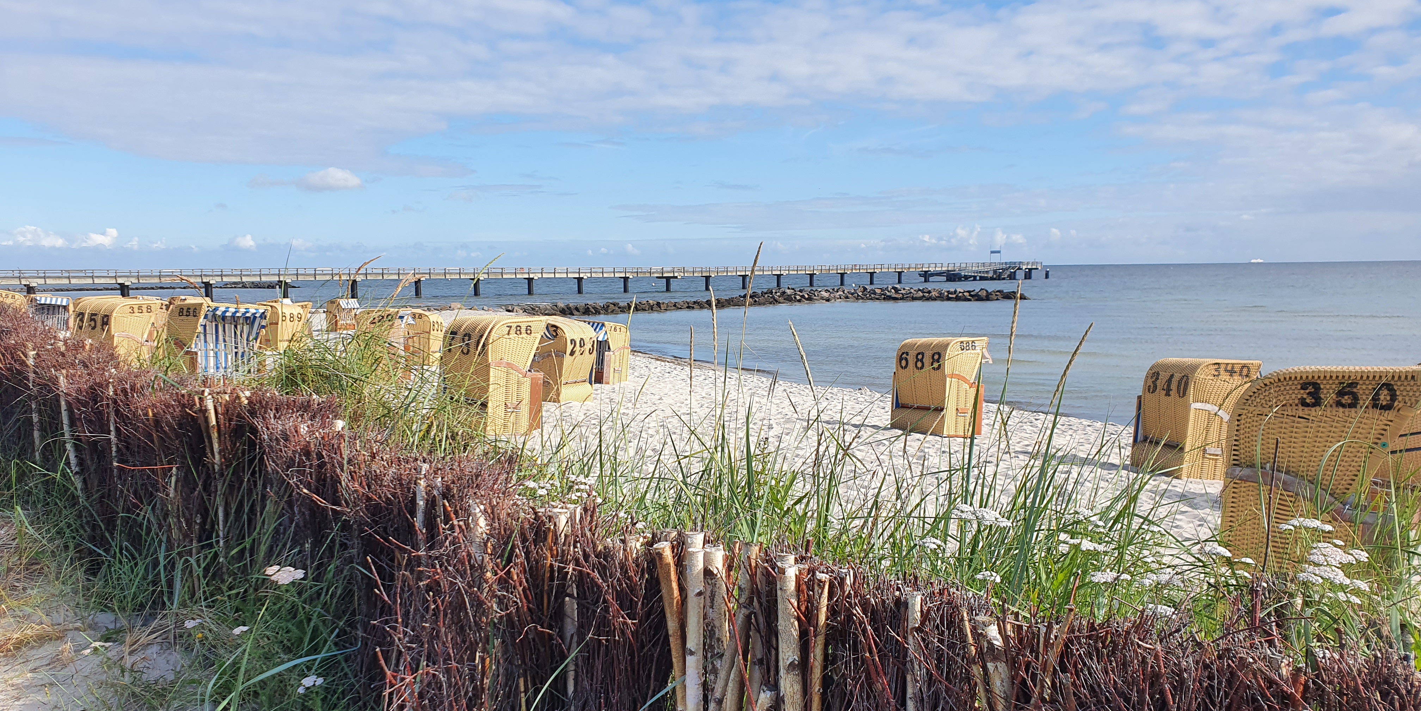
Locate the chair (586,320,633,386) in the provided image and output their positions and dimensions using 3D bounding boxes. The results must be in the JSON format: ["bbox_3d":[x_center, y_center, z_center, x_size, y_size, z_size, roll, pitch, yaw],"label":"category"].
[{"bbox_3d":[-2.955,-0.097,29.029,1.200,1.600,1.000,4,3,43],"label":"chair"}]

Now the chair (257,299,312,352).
[{"bbox_3d":[-15.018,-0.970,37.245,0.970,1.600,1.200,3,2,17],"label":"chair"}]

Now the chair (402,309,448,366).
[{"bbox_3d":[-8.671,-0.522,32.182,1.000,1.580,1.235,0,5,3],"label":"chair"}]

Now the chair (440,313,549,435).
[{"bbox_3d":[-3.182,0.277,15.658,1.000,1.580,1.235,-5,6,-43],"label":"chair"}]

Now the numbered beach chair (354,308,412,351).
[{"bbox_3d":[-7.306,-0.218,23.887,1.000,1.580,1.235,-1,5,-2],"label":"numbered beach chair"}]

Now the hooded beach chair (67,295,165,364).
[{"bbox_3d":[-11.761,-0.273,21.170,1.200,1.600,0.970,4,2,26],"label":"hooded beach chair"}]

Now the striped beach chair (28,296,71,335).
[{"bbox_3d":[-25.220,-1.486,40.986,1.200,1.600,1.000,2,2,-23],"label":"striped beach chair"}]

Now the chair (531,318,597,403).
[{"bbox_3d":[-2.897,0.101,20.282,0.970,1.600,1.200,3,2,20],"label":"chair"}]

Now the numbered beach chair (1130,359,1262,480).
[{"bbox_3d":[6.738,0.840,14.822,1.000,1.580,1.235,-1,5,-6],"label":"numbered beach chair"}]

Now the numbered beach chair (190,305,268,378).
[{"bbox_3d":[-8.047,-0.070,17.551,1.000,1.580,1.235,2,2,32],"label":"numbered beach chair"}]

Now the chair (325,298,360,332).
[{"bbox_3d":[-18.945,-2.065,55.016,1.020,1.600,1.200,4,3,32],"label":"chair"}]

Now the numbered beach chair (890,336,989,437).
[{"bbox_3d":[3.911,0.502,18.159,1.000,1.580,1.235,-4,5,-33],"label":"numbered beach chair"}]

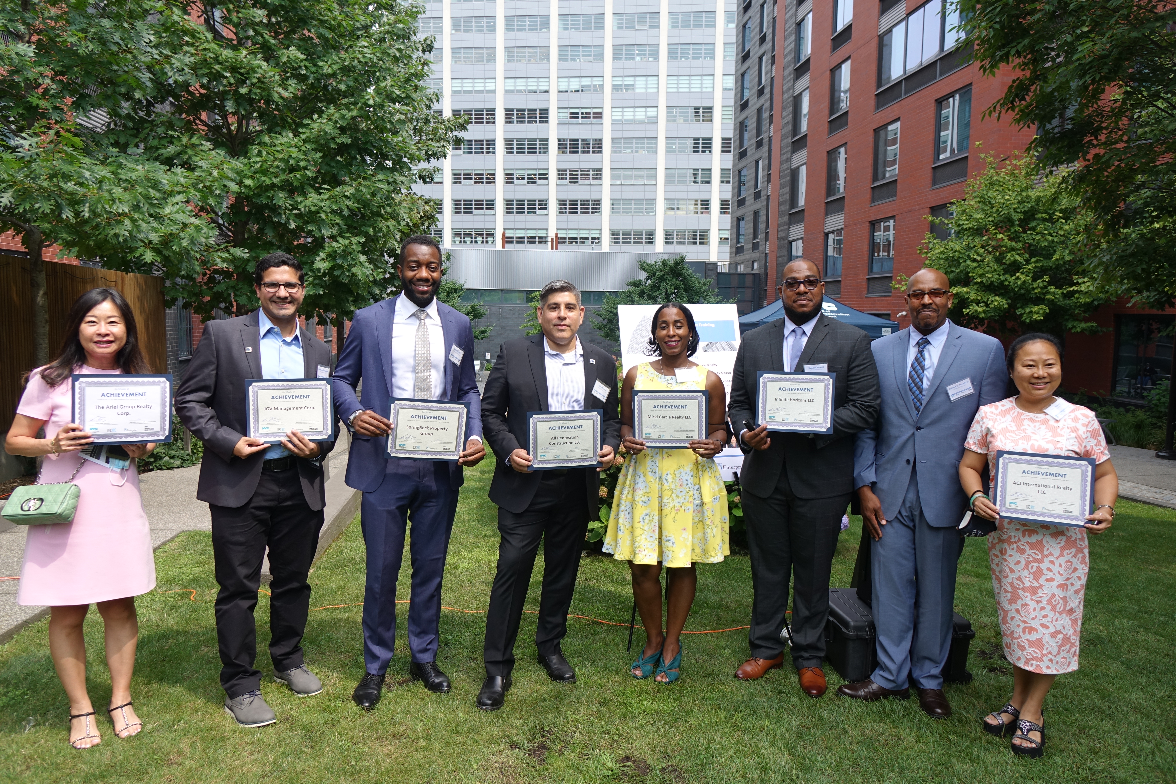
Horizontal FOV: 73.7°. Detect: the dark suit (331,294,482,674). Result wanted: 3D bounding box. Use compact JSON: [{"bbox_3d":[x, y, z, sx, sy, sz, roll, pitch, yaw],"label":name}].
[{"bbox_3d":[-0.710,0.370,3.070,0.550,1.500,0.370,-1,5,-24],"label":"dark suit"}]

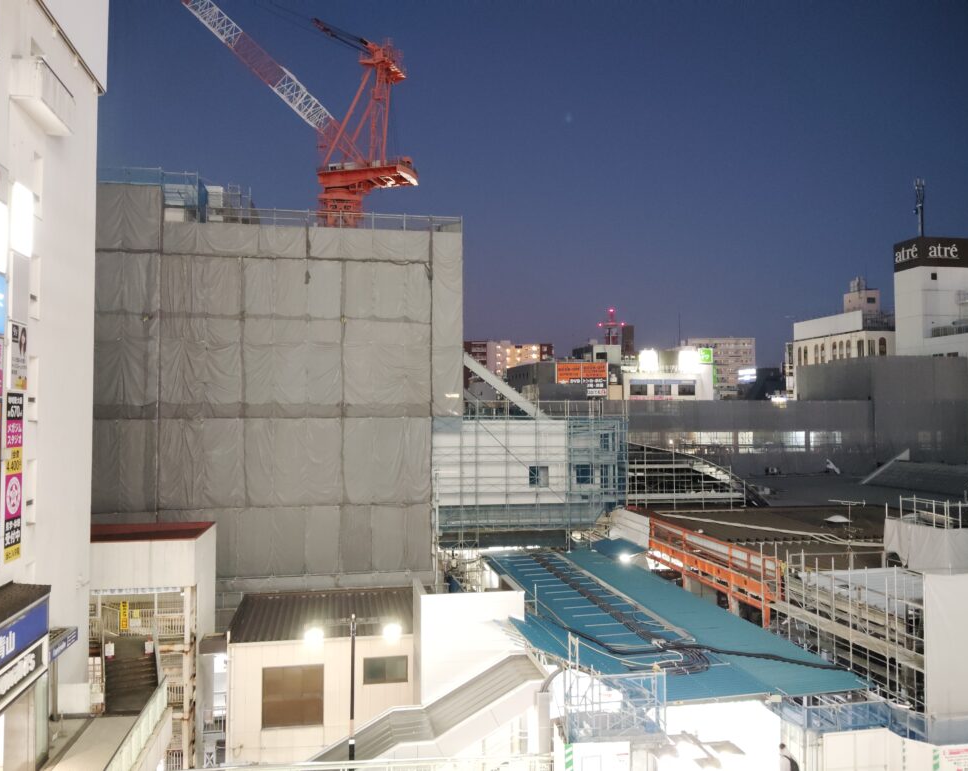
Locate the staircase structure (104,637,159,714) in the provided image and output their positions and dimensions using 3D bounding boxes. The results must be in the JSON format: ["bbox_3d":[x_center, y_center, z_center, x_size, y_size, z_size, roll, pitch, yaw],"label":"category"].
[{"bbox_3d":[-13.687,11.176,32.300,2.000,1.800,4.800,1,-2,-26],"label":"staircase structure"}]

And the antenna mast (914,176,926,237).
[{"bbox_3d":[51.727,-20.916,98.300,1.150,7.100,1.150,0,-2,-10],"label":"antenna mast"}]

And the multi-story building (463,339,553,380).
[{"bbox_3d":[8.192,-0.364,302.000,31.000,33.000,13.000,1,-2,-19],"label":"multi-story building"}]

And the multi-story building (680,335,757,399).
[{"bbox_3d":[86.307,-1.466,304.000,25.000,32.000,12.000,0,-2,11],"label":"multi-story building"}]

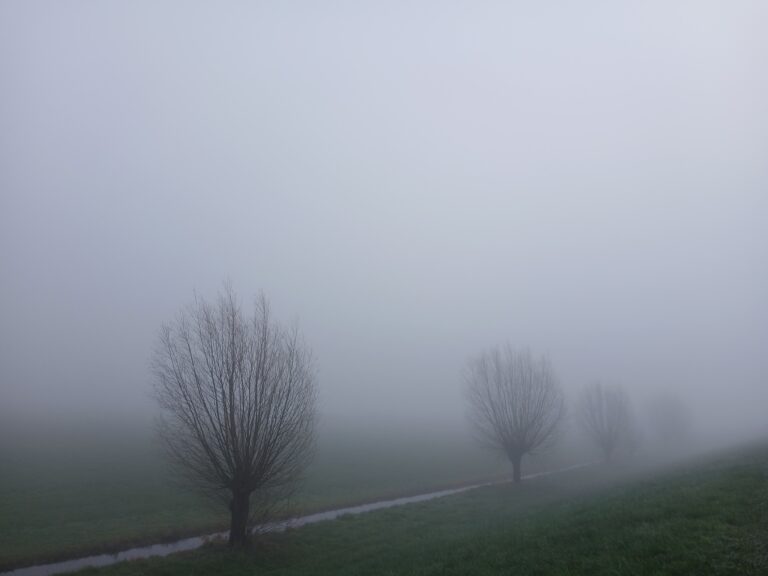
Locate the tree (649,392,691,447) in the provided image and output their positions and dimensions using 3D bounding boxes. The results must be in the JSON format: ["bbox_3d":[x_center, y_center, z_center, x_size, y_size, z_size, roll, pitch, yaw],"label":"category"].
[{"bbox_3d":[30.004,13.689,60.412,4.610,5.820,4.470,0,-12,0],"label":"tree"}]

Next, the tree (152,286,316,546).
[{"bbox_3d":[-3.920,3.171,15.158,4.300,6.750,4.170,0,-12,0],"label":"tree"}]

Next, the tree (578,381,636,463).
[{"bbox_3d":[16.702,9.998,43.306,4.200,5.890,4.080,0,-12,0],"label":"tree"}]

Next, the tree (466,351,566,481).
[{"bbox_3d":[6.567,6.318,29.212,5.190,6.830,5.030,0,-12,0],"label":"tree"}]

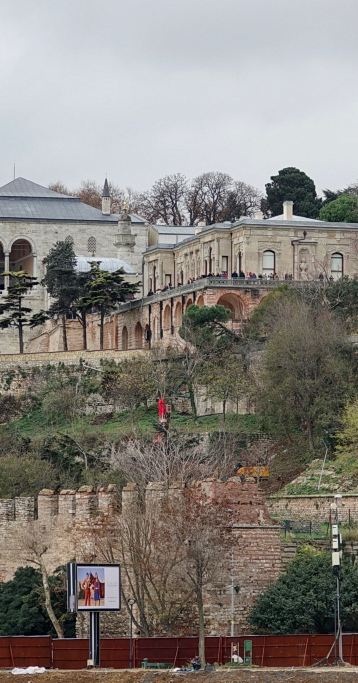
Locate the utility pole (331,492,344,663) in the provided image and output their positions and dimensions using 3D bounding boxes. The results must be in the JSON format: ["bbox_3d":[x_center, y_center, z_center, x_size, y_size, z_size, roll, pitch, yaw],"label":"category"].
[{"bbox_3d":[10.170,15.340,210.000,0.750,10.800,0.700,0,-4,0],"label":"utility pole"}]

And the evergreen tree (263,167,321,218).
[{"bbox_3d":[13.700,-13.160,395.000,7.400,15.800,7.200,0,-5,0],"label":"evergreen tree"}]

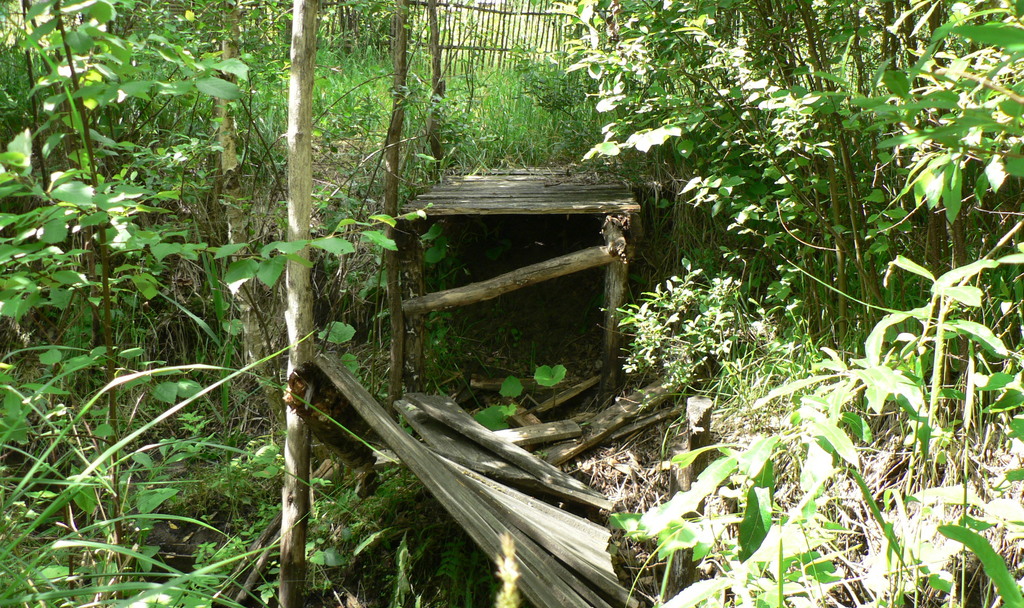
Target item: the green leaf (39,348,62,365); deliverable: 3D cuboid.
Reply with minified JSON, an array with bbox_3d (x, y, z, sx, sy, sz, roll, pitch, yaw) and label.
[{"bbox_3d":[-1.343,0.154,3.100,0.063,0.050,0.015,0,-27,0],"label":"green leaf"}]

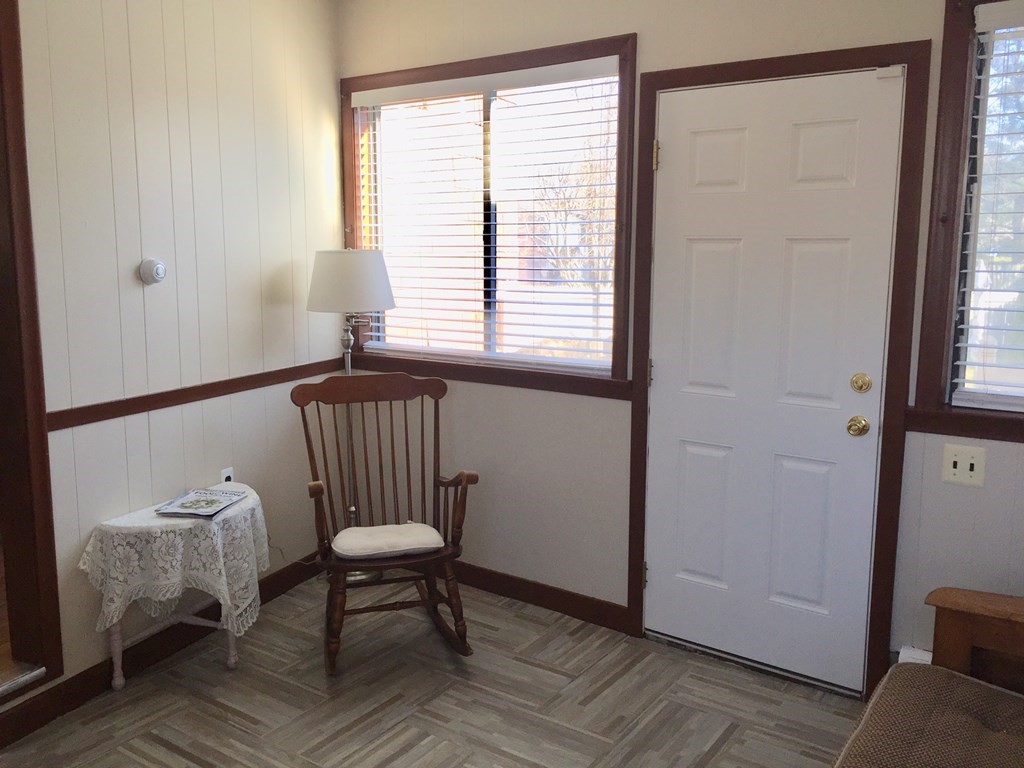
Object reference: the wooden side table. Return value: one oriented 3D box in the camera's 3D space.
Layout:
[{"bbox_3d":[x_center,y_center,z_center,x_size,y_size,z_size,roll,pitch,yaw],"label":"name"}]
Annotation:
[{"bbox_3d":[-1.125,0.728,3.096,0.345,0.595,0.630,4,9,24],"label":"wooden side table"}]

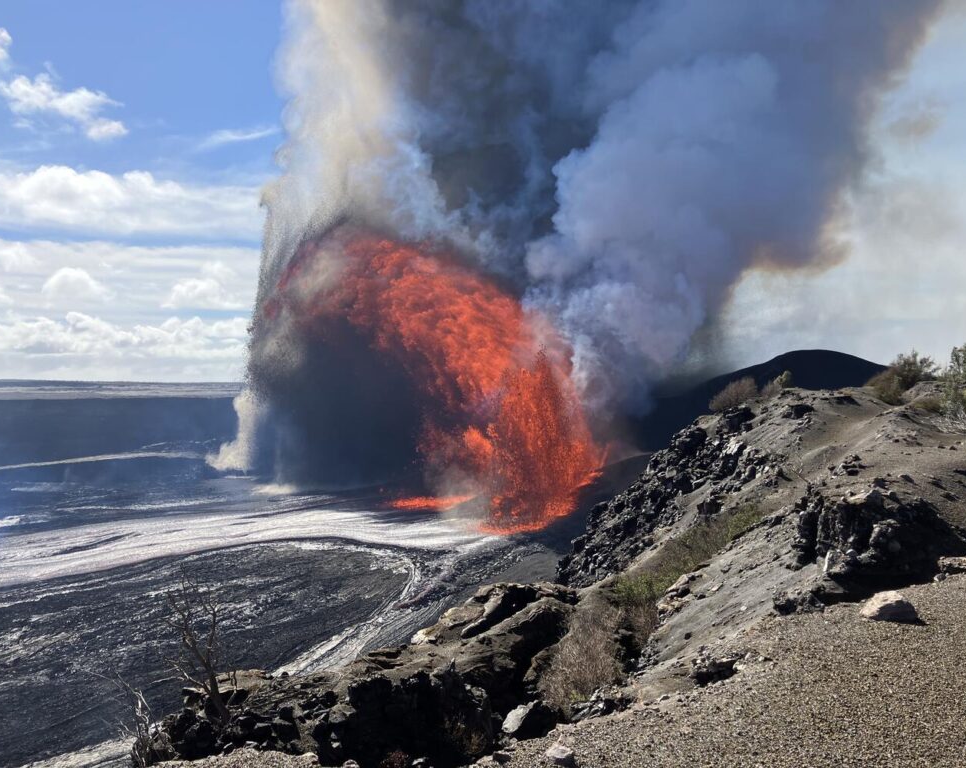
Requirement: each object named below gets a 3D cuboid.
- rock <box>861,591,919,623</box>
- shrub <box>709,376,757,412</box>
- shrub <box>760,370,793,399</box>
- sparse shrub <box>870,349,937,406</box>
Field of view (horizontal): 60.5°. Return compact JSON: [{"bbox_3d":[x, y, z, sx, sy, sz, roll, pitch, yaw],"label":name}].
[{"bbox_3d":[2.896,1.585,5.900,0.420,0.200,0.320,0,0,0],"label":"rock"},{"bbox_3d":[8.468,0.355,28.000,1.623,1.217,1.400,0,0,0],"label":"shrub"},{"bbox_3d":[10.276,0.018,29.000,1.190,0.980,1.100,0,0,0],"label":"shrub"},{"bbox_3d":[14.181,-0.220,28.000,2.366,1.825,2.000,0,0,0],"label":"sparse shrub"}]

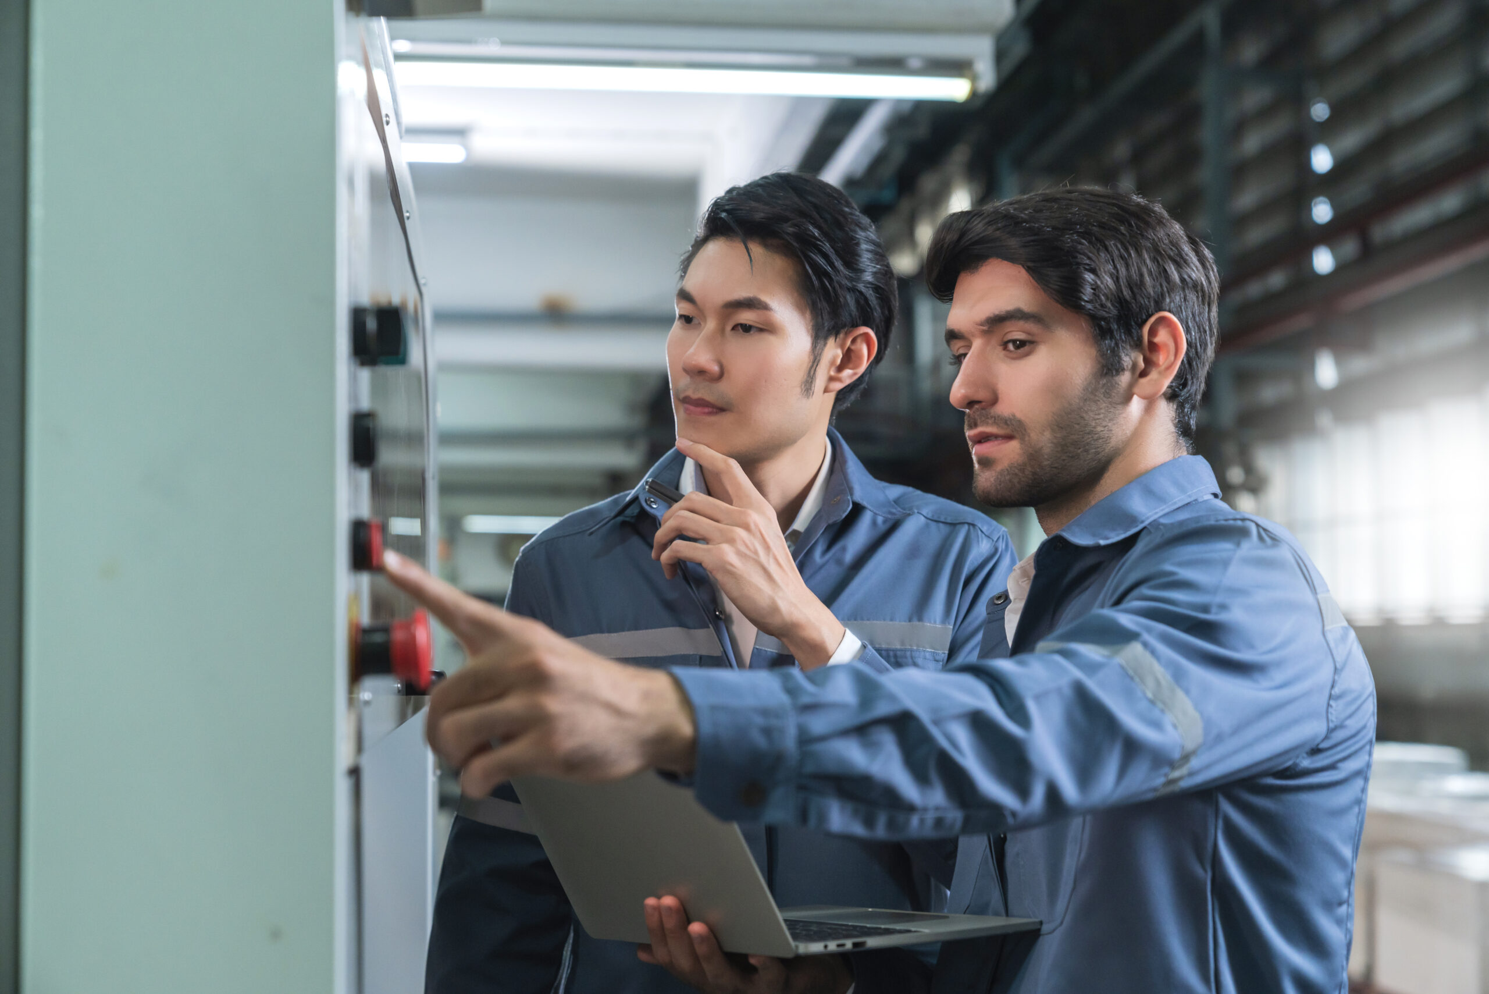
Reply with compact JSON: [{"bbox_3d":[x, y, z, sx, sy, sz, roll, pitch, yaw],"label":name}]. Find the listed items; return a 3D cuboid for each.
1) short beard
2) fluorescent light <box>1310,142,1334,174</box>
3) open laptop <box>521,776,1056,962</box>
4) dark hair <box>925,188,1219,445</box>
[{"bbox_3d":[0.212,-0.048,1.863,0.102,0.110,0.135,-5,4,-33],"label":"short beard"},{"bbox_3d":[2.840,-1.665,12.000,0.100,0.150,0.100,0,-3,-3],"label":"fluorescent light"},{"bbox_3d":[0.002,0.249,1.911,0.316,0.208,0.319,-1,-6,-31],"label":"open laptop"},{"bbox_3d":[0.252,-0.142,1.883,0.230,0.200,0.182,-5,4,-33],"label":"dark hair"}]

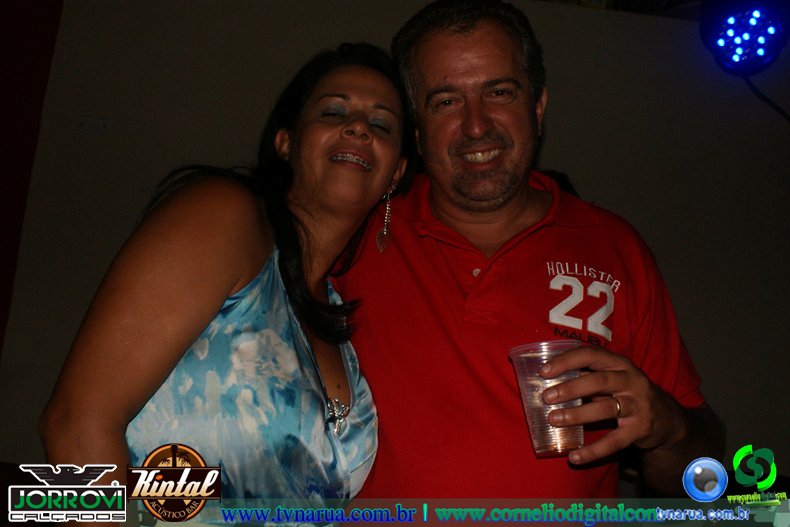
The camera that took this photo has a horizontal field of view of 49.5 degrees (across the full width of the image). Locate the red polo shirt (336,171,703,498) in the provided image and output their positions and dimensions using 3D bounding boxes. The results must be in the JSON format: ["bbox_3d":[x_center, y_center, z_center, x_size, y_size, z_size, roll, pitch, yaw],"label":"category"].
[{"bbox_3d":[0.082,0.235,1.080,0.540,0.720,0.300,4,-7,6],"label":"red polo shirt"}]

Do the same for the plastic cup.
[{"bbox_3d":[0.173,0.147,0.937,0.079,0.112,0.079,-5,-13,0],"label":"plastic cup"}]

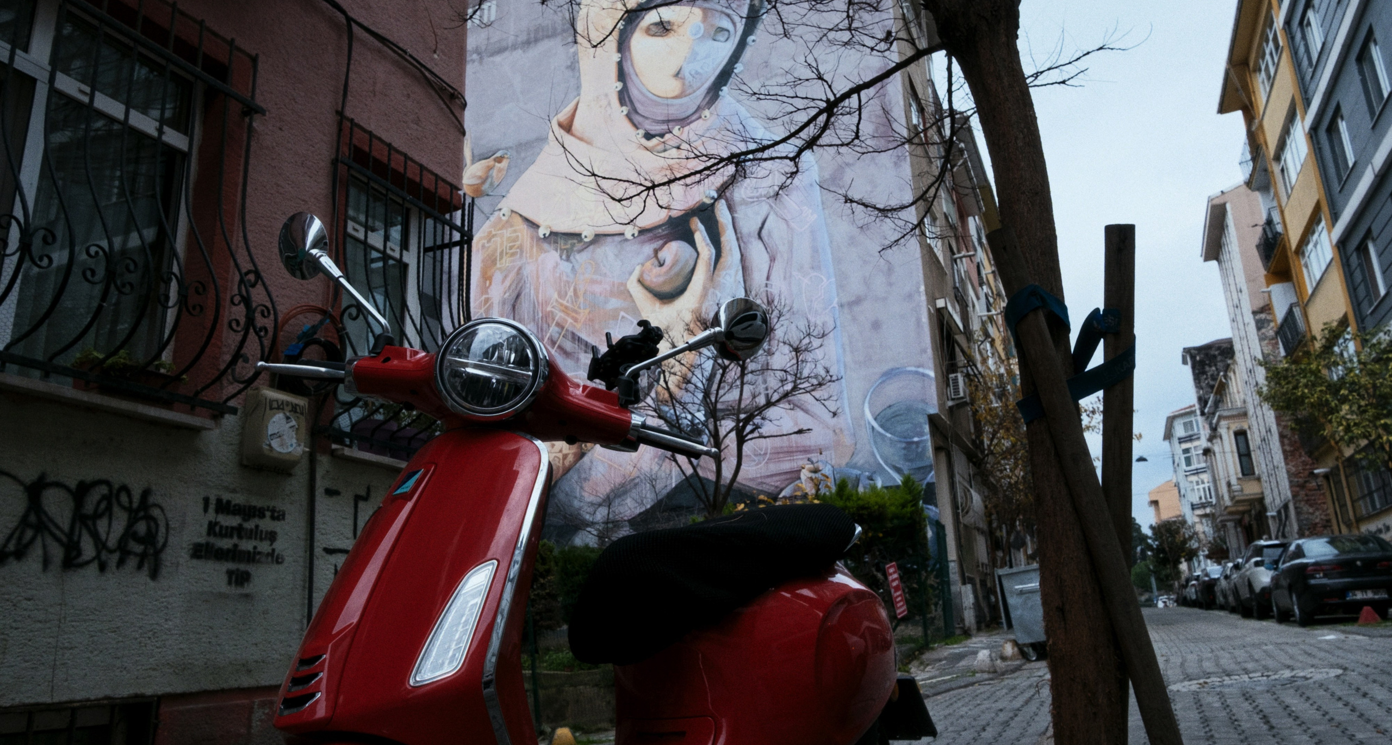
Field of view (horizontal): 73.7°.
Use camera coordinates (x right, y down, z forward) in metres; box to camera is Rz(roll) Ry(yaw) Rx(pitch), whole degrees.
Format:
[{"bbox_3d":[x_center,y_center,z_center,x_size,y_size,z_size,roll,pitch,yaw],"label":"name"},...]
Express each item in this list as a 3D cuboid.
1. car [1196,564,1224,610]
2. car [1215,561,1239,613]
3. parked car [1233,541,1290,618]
[{"bbox_3d":[18.469,7.460,32.264,1.770,1.477,4.439,-10,-16,23],"label":"car"},{"bbox_3d":[15.943,6.071,26.459,1.770,1.450,4.338,-9,-16,23],"label":"car"},{"bbox_3d":[13.153,4.584,20.563,1.830,1.611,4.399,-9,-16,23],"label":"parked car"}]

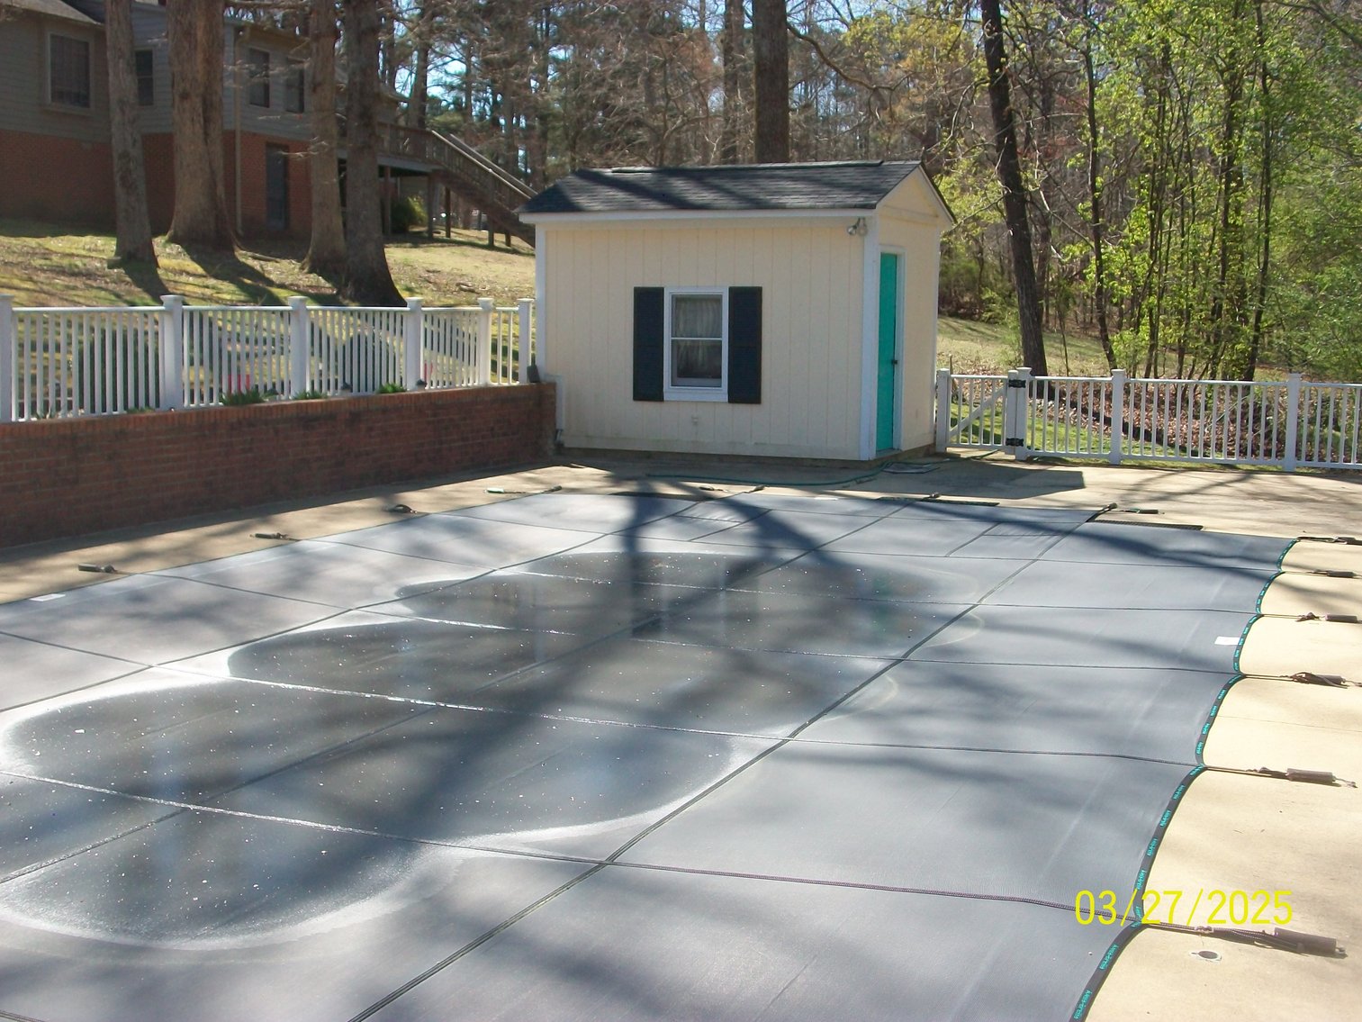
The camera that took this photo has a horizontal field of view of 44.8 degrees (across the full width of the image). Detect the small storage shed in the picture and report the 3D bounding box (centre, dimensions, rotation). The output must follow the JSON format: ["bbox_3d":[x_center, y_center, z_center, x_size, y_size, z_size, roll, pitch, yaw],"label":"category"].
[{"bbox_3d":[0.652,-2.214,18.142,3.958,3.100,2.980,3,8,23],"label":"small storage shed"}]

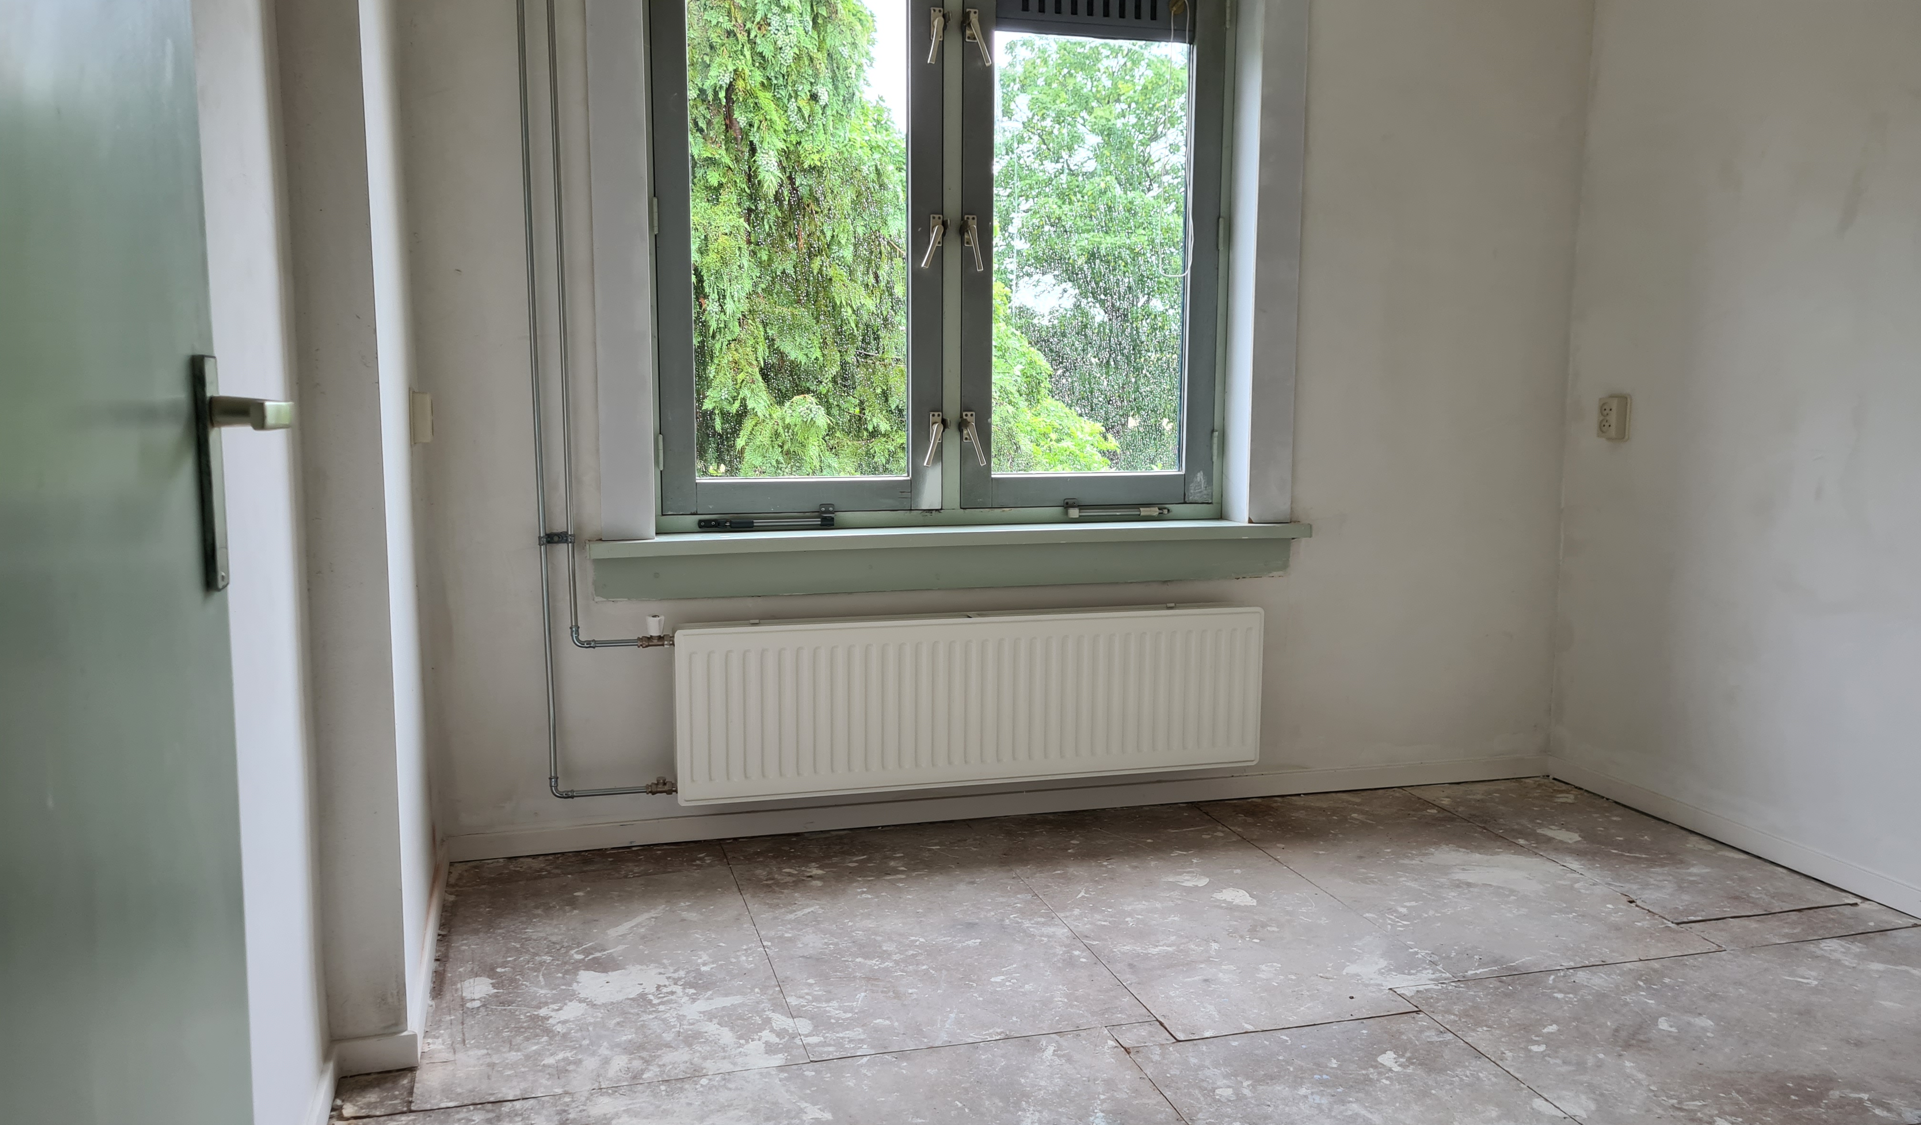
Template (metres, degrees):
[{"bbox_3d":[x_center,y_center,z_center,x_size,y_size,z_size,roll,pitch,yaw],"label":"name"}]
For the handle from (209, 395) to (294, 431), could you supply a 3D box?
[{"bbox_3d":[-0.528,-0.109,1.057,0.054,0.022,0.116,-2,8,-15],"label":"handle"}]

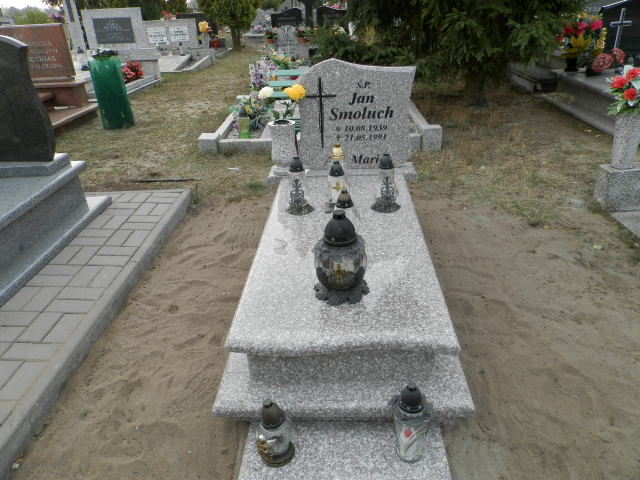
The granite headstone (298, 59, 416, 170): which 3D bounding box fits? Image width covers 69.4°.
[{"bbox_3d":[0.204,-0.757,2.808,0.680,0.654,0.100,1,28,2],"label":"granite headstone"}]

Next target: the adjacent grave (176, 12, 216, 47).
[{"bbox_3d":[-3.019,-5.146,11.300,0.950,0.780,0.300,1,28,2],"label":"adjacent grave"}]

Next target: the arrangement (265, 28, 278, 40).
[{"bbox_3d":[-0.829,-3.512,7.900,0.250,0.270,0.250,0,26,3],"label":"arrangement"}]

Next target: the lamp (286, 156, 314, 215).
[{"bbox_3d":[-0.102,-0.294,2.380,0.150,0.276,0.150,1,28,2],"label":"lamp"}]

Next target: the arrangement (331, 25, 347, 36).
[{"bbox_3d":[0.384,-4.351,9.600,0.330,0.270,0.280,0,26,3],"label":"arrangement"}]

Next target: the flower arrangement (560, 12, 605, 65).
[{"bbox_3d":[3.550,-2.711,6.250,0.500,0.670,0.400,1,28,2],"label":"flower arrangement"}]

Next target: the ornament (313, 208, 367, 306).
[{"bbox_3d":[0.082,0.054,1.773,0.224,0.338,0.224,0,26,3],"label":"ornament"}]

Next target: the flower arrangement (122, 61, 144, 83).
[{"bbox_3d":[-2.804,-2.526,6.950,0.300,0.290,0.280,1,28,2],"label":"flower arrangement"}]

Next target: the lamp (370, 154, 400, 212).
[{"bbox_3d":[0.368,-0.326,2.526,0.168,0.283,0.168,0,26,3],"label":"lamp"}]

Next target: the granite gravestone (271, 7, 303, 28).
[{"bbox_3d":[-0.821,-5.461,11.500,0.800,0.620,0.150,0,26,3],"label":"granite gravestone"}]

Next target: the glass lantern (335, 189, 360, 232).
[{"bbox_3d":[0.126,-0.130,2.141,0.115,0.224,0.115,1,28,2],"label":"glass lantern"}]

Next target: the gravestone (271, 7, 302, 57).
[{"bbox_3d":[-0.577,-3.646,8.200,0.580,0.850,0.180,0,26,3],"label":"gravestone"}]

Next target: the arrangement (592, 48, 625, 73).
[{"bbox_3d":[3.789,-2.343,6.050,0.370,0.280,0.300,1,28,2],"label":"arrangement"}]

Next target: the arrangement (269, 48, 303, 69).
[{"bbox_3d":[-0.537,-2.827,7.200,0.530,0.320,0.350,0,26,3],"label":"arrangement"}]

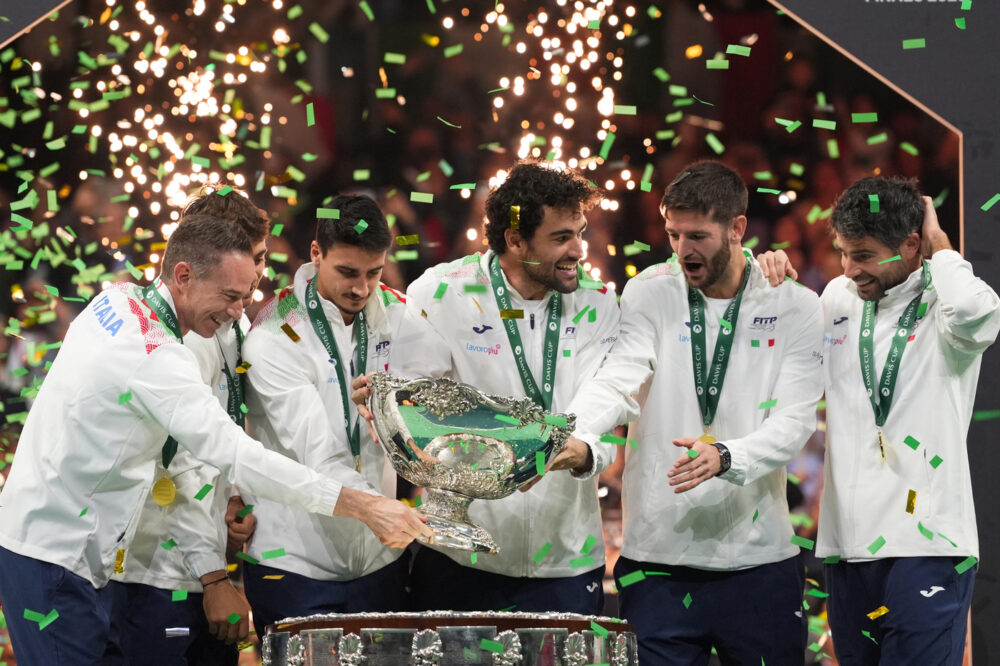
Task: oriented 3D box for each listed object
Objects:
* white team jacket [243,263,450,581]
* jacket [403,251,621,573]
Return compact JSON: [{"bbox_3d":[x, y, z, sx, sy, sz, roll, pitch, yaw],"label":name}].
[{"bbox_3d":[-0.344,0.195,10.080,0.460,0.690,0.400,2,-6,-20],"label":"white team jacket"},{"bbox_3d":[0.030,0.182,10.120,0.490,0.710,0.360,1,-6,-12],"label":"jacket"}]

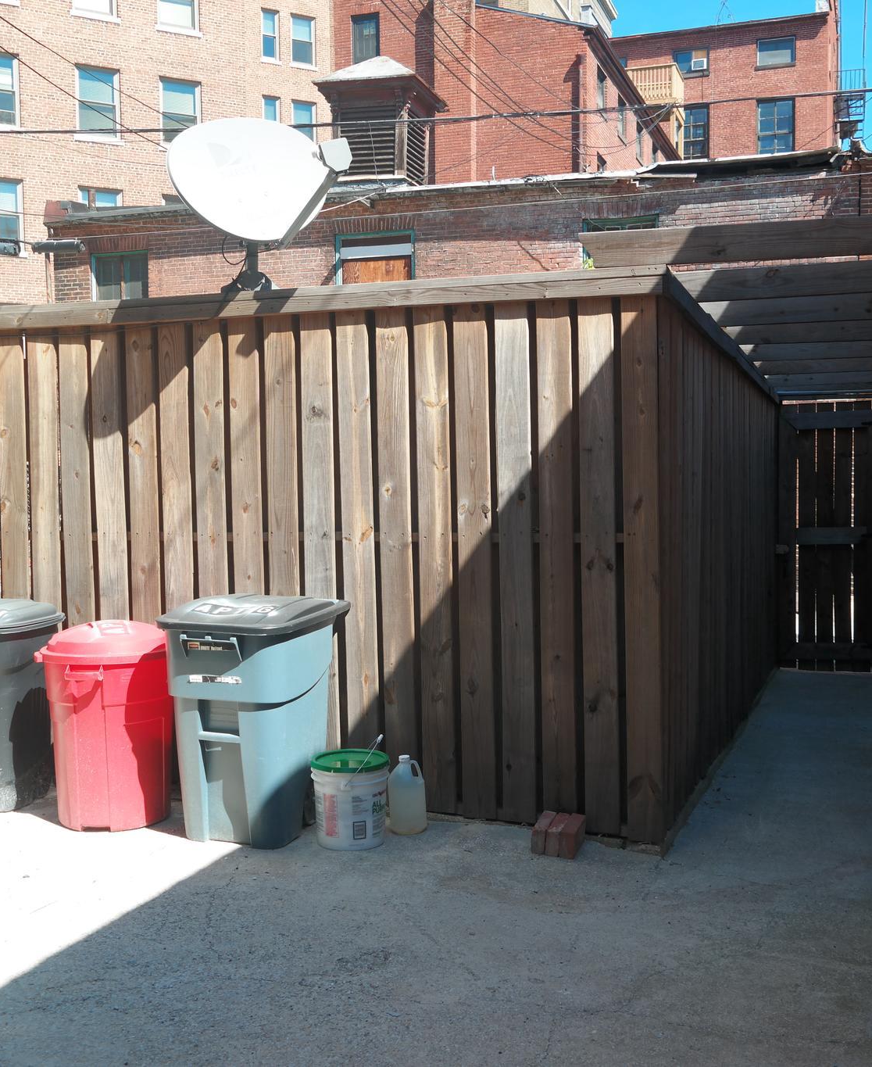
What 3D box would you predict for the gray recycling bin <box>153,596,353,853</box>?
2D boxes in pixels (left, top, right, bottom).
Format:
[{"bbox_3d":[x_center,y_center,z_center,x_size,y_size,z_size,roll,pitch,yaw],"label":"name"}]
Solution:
[{"bbox_3d":[-0.720,0.737,4.922,0.600,0.960,0.650,0,2,17],"label":"gray recycling bin"}]

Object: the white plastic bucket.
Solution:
[{"bbox_3d":[-0.342,1.057,4.760,0.310,0.325,0.310,-1,2,0],"label":"white plastic bucket"}]

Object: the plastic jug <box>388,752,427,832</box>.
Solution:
[{"bbox_3d":[-0.123,1.062,4.918,0.160,0.308,0.160,0,2,17],"label":"plastic jug"}]

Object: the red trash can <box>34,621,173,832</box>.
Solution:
[{"bbox_3d":[-1.371,0.792,5.085,0.600,0.820,0.620,-1,2,0],"label":"red trash can"}]

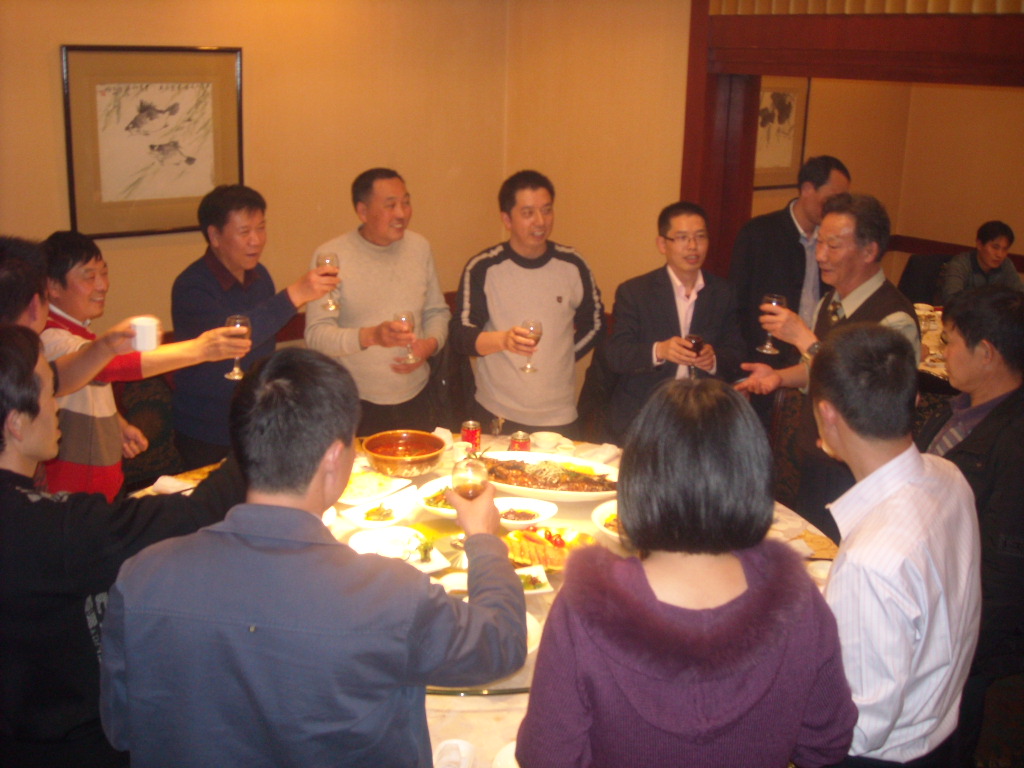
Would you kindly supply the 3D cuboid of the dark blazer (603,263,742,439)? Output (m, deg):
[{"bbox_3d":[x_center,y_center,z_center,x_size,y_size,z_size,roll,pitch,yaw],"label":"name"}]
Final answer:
[{"bbox_3d":[0.563,-0.053,3.728,0.490,0.730,0.360,0,18,-1],"label":"dark blazer"}]

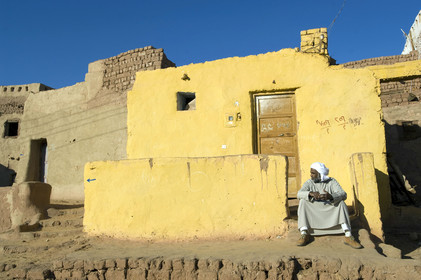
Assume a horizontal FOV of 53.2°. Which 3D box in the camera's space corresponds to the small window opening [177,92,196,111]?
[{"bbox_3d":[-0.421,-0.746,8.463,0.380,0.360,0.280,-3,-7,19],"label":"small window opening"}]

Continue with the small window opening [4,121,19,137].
[{"bbox_3d":[-4.879,-0.269,10.494,0.430,0.400,0.250,-3,-7,19],"label":"small window opening"}]

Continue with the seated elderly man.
[{"bbox_3d":[1.514,0.831,5.420,0.750,1.060,0.750,-2,-7,10],"label":"seated elderly man"}]

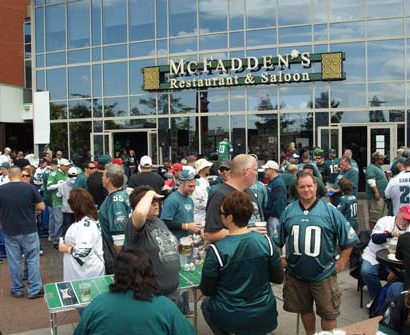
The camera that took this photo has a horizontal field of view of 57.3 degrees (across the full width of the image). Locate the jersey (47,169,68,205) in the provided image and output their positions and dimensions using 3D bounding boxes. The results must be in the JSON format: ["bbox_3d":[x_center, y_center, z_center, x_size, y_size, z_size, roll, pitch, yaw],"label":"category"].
[{"bbox_3d":[-3.149,0.431,8.100,0.340,0.770,0.540,1,3,35],"label":"jersey"}]

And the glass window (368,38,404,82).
[{"bbox_3d":[7.134,-4.237,14.800,1.380,1.670,0.080,0,3,11],"label":"glass window"}]

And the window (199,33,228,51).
[{"bbox_3d":[0.359,-5.234,15.683,1.296,0.666,0.080,0,3,18],"label":"window"}]

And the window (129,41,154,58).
[{"bbox_3d":[-2.666,-4.976,15.812,1.223,0.651,0.100,0,1,18],"label":"window"}]

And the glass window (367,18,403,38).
[{"bbox_3d":[6.618,-5.127,13.765,1.296,0.666,0.080,0,3,18],"label":"glass window"}]

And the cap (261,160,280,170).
[{"bbox_3d":[0.977,-0.030,5.600,0.270,0.150,0.180,-1,3,-1],"label":"cap"}]

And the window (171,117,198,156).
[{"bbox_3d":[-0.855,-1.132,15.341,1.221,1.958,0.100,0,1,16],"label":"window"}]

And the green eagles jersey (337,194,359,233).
[{"bbox_3d":[2.475,0.822,6.500,0.440,0.630,0.260,-3,3,-33],"label":"green eagles jersey"}]

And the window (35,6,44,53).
[{"bbox_3d":[-8.437,-7.031,19.200,0.580,2.350,0.080,0,3,20],"label":"window"}]

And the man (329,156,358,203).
[{"bbox_3d":[2.478,0.704,6.718,0.500,1.800,0.520,-1,1,-27],"label":"man"}]

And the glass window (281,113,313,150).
[{"bbox_3d":[3.590,-1.184,14.813,1.270,1.972,0.080,0,3,13],"label":"glass window"}]

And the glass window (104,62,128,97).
[{"bbox_3d":[-4.106,-4.066,17.182,1.296,1.534,0.080,0,3,18],"label":"glass window"}]

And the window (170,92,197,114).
[{"bbox_3d":[-0.871,-2.685,15.907,1.270,0.890,0.080,0,3,16],"label":"window"}]

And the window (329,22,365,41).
[{"bbox_3d":[5.209,-4.988,13.700,1.220,0.651,0.100,0,1,12],"label":"window"}]

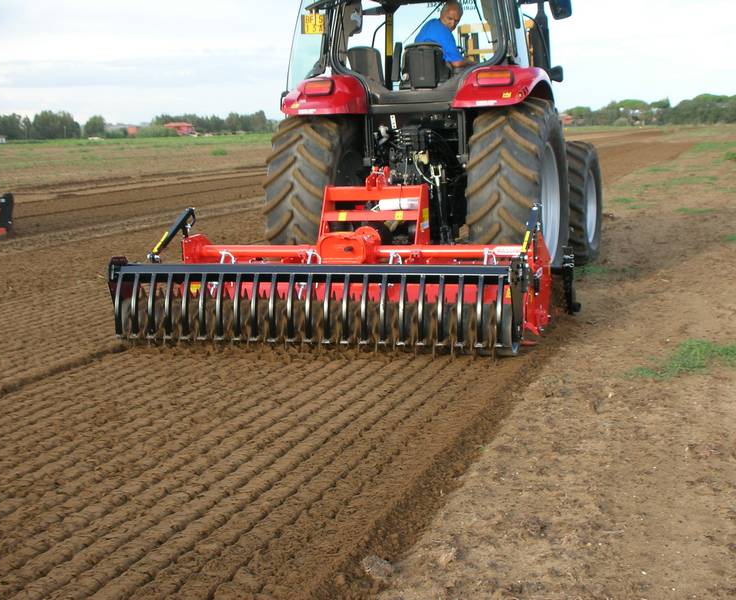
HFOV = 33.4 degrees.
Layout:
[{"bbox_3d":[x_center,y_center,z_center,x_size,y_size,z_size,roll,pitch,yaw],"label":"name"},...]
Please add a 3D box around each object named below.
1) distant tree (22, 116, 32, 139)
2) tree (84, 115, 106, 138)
[{"bbox_3d":[-102.853,-52.106,370.000,3.200,6.700,3.200,-4,8,-16],"label":"distant tree"},{"bbox_3d":[-77.863,-49.575,350.000,6.200,6.900,6.200,-3,8,-13],"label":"tree"}]

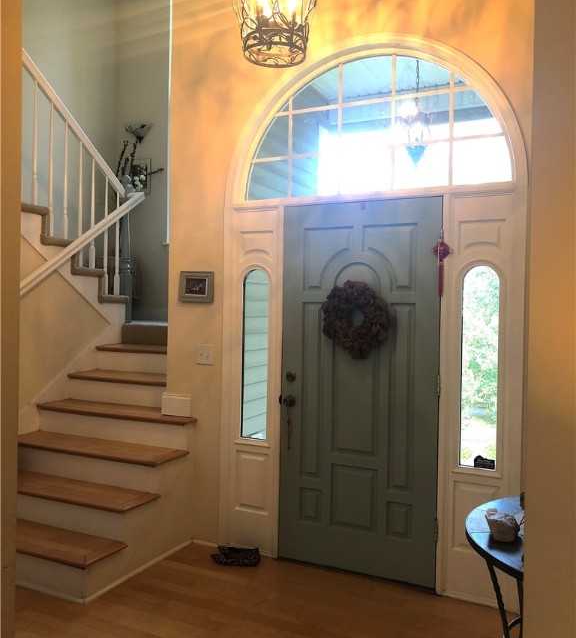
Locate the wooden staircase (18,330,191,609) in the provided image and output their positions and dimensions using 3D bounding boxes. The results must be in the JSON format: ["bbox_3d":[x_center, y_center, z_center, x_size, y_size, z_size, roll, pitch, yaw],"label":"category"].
[{"bbox_3d":[-1.157,0.738,4.016,1.250,1.260,1.675,1,1,26],"label":"wooden staircase"}]

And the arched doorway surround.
[{"bbox_3d":[0.394,-0.058,3.427,1.730,2.910,0.140,1,1,26],"label":"arched doorway surround"}]

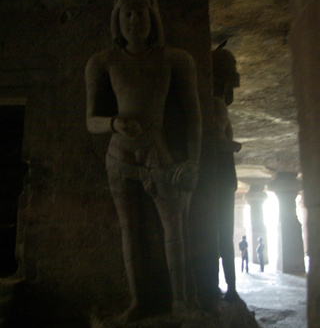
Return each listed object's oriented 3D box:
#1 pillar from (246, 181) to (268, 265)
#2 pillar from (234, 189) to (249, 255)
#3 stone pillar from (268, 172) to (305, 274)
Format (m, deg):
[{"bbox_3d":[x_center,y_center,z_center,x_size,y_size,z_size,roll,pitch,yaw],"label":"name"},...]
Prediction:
[{"bbox_3d":[5.460,3.357,20.535,1.250,4.450,1.250,0,-11,-2],"label":"pillar"},{"bbox_3d":[5.400,4.095,24.670,1.250,4.500,1.250,0,-11,-2],"label":"pillar"},{"bbox_3d":[5.620,2.582,16.203,1.250,4.400,1.250,0,-11,-2],"label":"stone pillar"}]

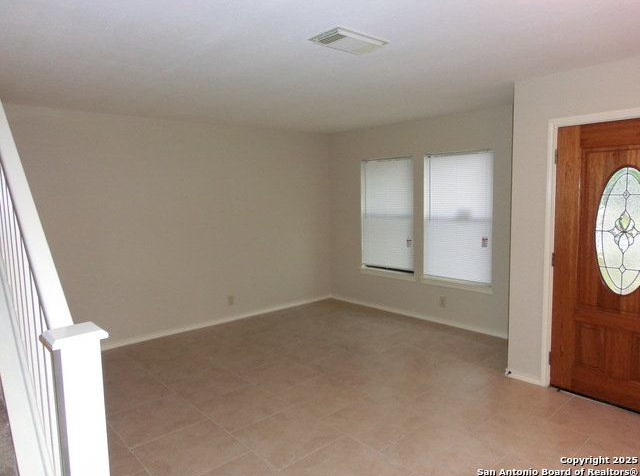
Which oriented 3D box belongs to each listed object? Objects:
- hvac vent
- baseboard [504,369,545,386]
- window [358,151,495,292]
[{"bbox_3d":[0.170,-1.103,2.521,0.408,0.030,0.255,-6,7,-41],"label":"hvac vent"},{"bbox_3d":[1.702,1.157,3.700,0.020,0.063,0.300,-6,7,-41],"label":"baseboard"},{"bbox_3d":[1.227,-0.246,5.473,0.100,1.503,1.914,-6,7,-41],"label":"window"}]

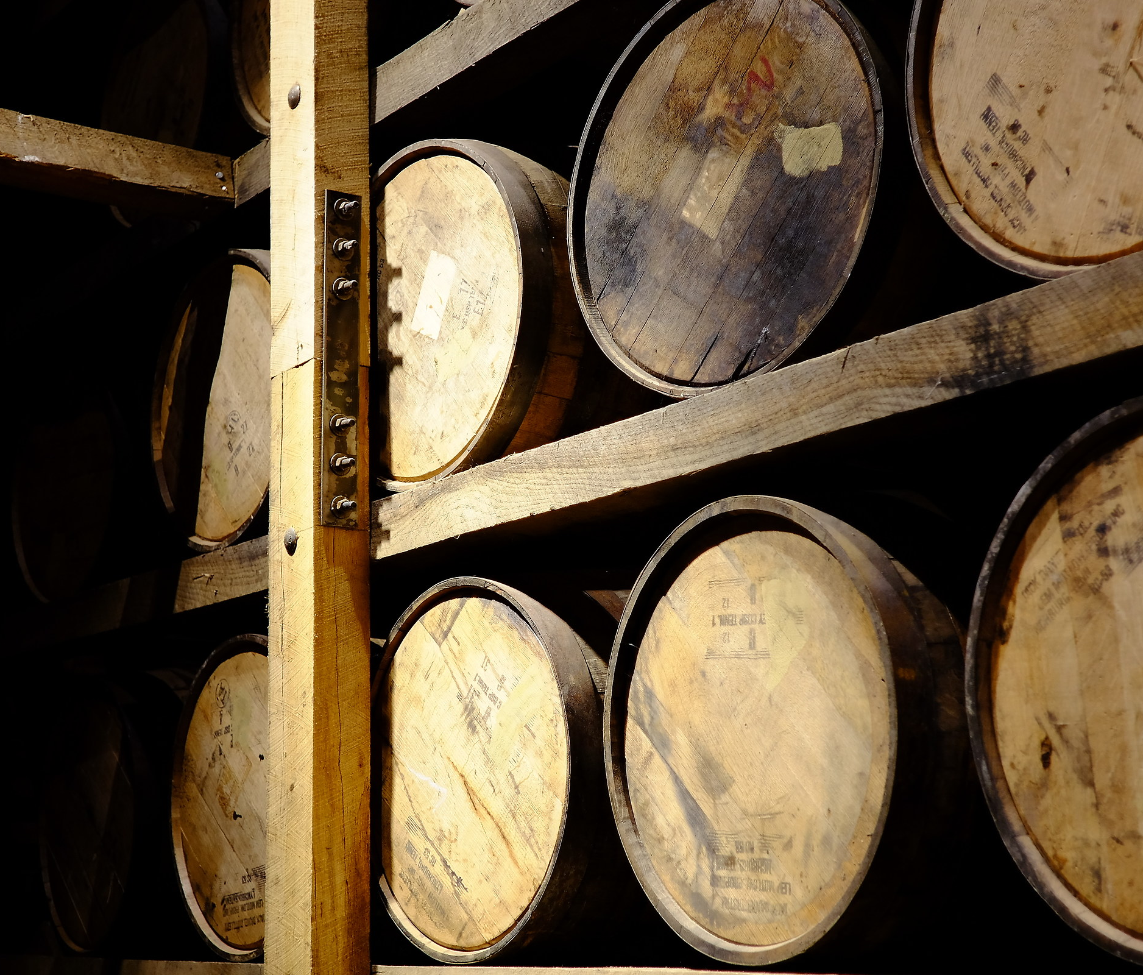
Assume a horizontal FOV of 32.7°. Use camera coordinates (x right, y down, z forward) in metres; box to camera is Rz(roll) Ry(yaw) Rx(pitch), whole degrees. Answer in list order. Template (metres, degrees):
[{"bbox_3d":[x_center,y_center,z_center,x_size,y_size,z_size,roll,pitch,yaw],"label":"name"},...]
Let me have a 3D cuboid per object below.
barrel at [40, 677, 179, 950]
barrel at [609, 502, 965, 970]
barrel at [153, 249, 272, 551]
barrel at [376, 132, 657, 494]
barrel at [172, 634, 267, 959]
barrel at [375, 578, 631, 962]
[{"bbox_3d":[-0.644,0.718,4.303,0.890,0.645,0.645,6,-13,-35],"label":"barrel"},{"bbox_3d":[0.572,0.332,2.646,0.890,0.645,0.645,5,-13,-34],"label":"barrel"},{"bbox_3d":[-0.313,-0.129,3.925,0.890,0.645,0.645,5,-12,-36],"label":"barrel"},{"bbox_3d":[0.061,-0.214,3.380,0.890,0.645,0.645,10,-16,-42],"label":"barrel"},{"bbox_3d":[-0.219,0.579,3.663,0.890,0.645,0.645,6,-13,-36],"label":"barrel"},{"bbox_3d":[0.192,0.459,3.160,0.890,0.645,0.645,7,-14,-35],"label":"barrel"}]

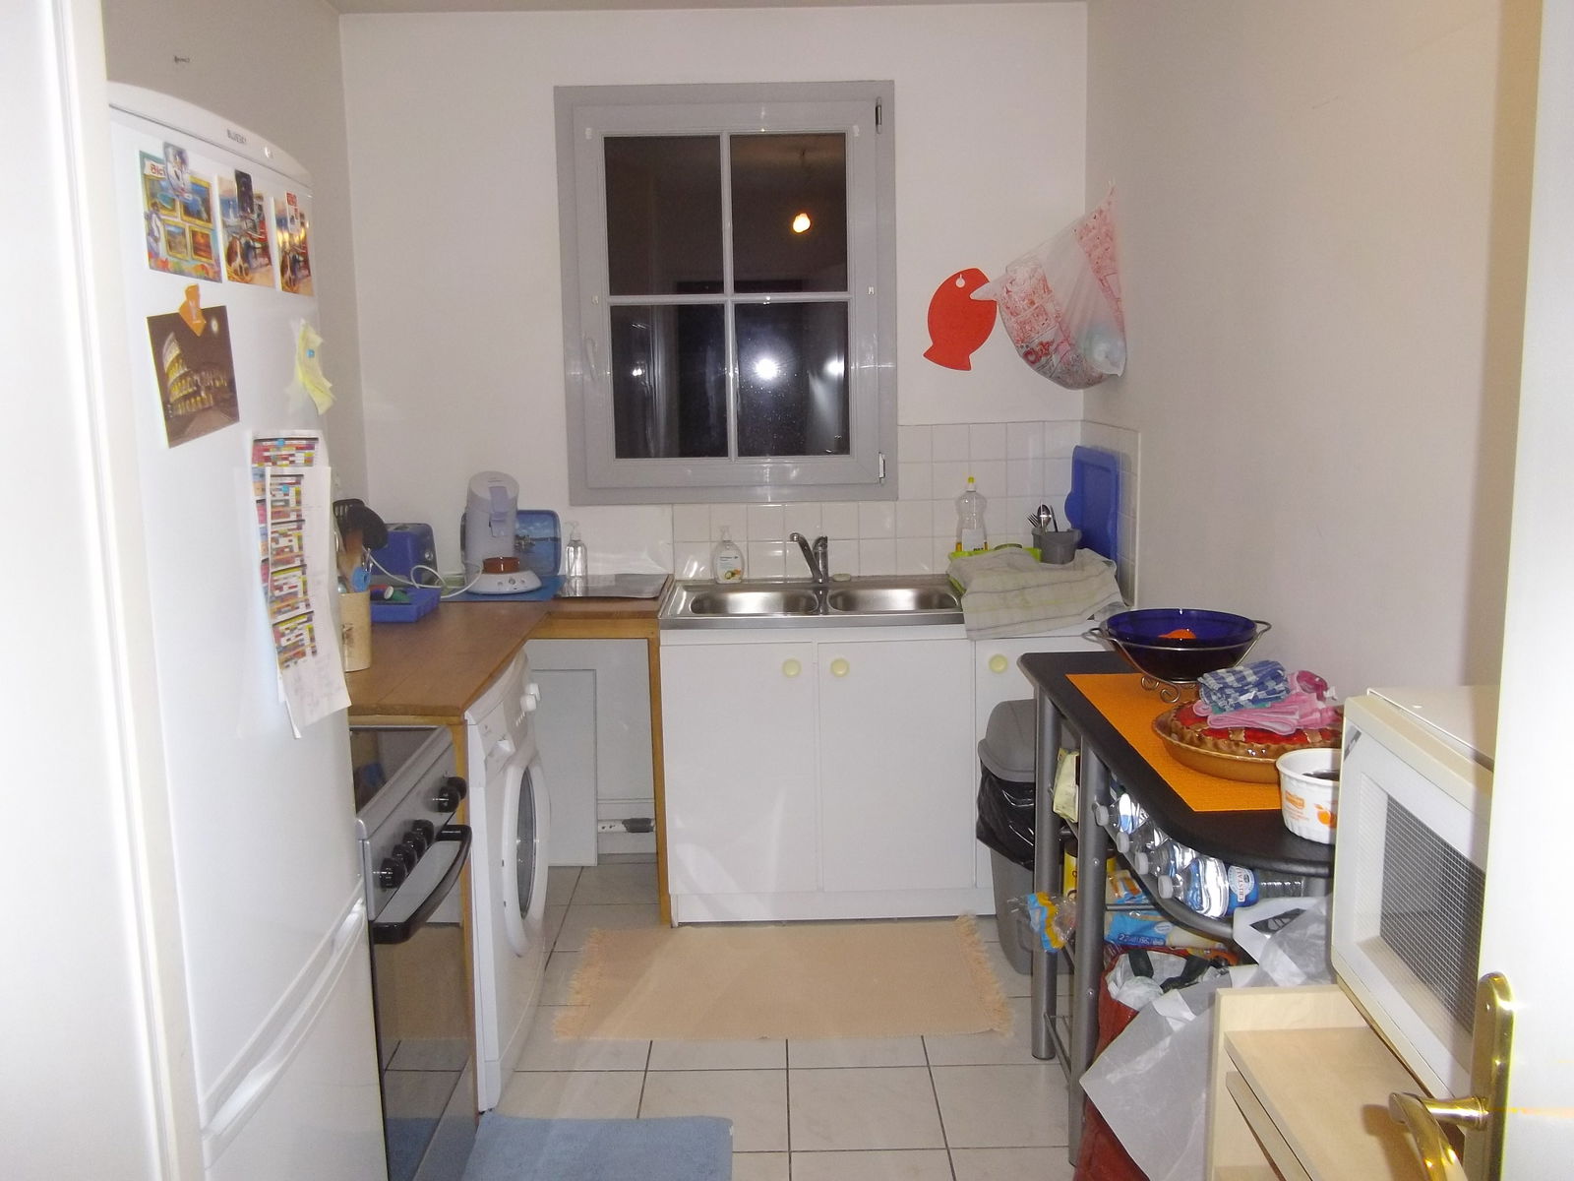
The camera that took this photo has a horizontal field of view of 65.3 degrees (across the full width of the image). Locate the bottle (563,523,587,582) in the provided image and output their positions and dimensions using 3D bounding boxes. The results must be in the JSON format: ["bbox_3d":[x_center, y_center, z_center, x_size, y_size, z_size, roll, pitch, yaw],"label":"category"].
[{"bbox_3d":[-0.619,-0.113,3.572,0.066,0.170,0.064,-1,8,-1],"label":"bottle"}]

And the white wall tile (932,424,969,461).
[{"bbox_3d":[0.490,-0.435,3.647,0.108,0.108,0.010,-1,8,-1],"label":"white wall tile"}]

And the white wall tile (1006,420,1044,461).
[{"bbox_3d":[0.699,-0.436,3.595,0.109,0.109,0.010,-1,8,-1],"label":"white wall tile"}]

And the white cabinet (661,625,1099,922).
[{"bbox_3d":[0.273,0.457,3.467,1.187,0.812,0.492,-1,8,-1],"label":"white cabinet"}]

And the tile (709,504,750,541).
[{"bbox_3d":[-0.171,-0.201,3.655,0.108,0.108,0.009,-1,8,-1],"label":"tile"}]

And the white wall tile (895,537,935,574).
[{"bbox_3d":[0.385,-0.103,3.677,0.108,0.108,0.009,-1,8,-1],"label":"white wall tile"}]

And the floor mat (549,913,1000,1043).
[{"bbox_3d":[-0.005,0.951,3.054,1.030,0.010,0.605,-1,8,-1],"label":"floor mat"}]

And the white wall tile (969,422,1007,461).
[{"bbox_3d":[0.597,-0.438,3.632,0.108,0.108,0.009,-1,8,-1],"label":"white wall tile"}]

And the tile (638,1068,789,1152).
[{"bbox_3d":[-0.144,1.037,2.471,0.299,0.010,0.299,-1,8,-1],"label":"tile"}]

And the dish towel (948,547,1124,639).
[{"bbox_3d":[0.663,-0.004,3.315,0.455,0.192,0.404,-1,8,-1],"label":"dish towel"}]

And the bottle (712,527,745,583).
[{"bbox_3d":[-0.171,-0.104,3.594,0.090,0.164,0.055,-1,8,-1],"label":"bottle"}]

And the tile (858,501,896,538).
[{"bbox_3d":[0.267,-0.208,3.621,0.109,0.109,0.010,-1,8,-1],"label":"tile"}]

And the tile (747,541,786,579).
[{"bbox_3d":[-0.061,-0.095,3.690,0.108,0.108,0.010,-1,8,-1],"label":"tile"}]

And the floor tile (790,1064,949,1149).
[{"bbox_3d":[0.151,1.017,2.410,0.295,0.010,0.295,-1,8,-1],"label":"floor tile"}]

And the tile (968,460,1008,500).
[{"bbox_3d":[0.599,-0.327,3.648,0.108,0.108,0.009,-1,8,-1],"label":"tile"}]

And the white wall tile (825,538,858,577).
[{"bbox_3d":[0.162,-0.099,3.692,0.108,0.108,0.010,-1,8,-1],"label":"white wall tile"}]

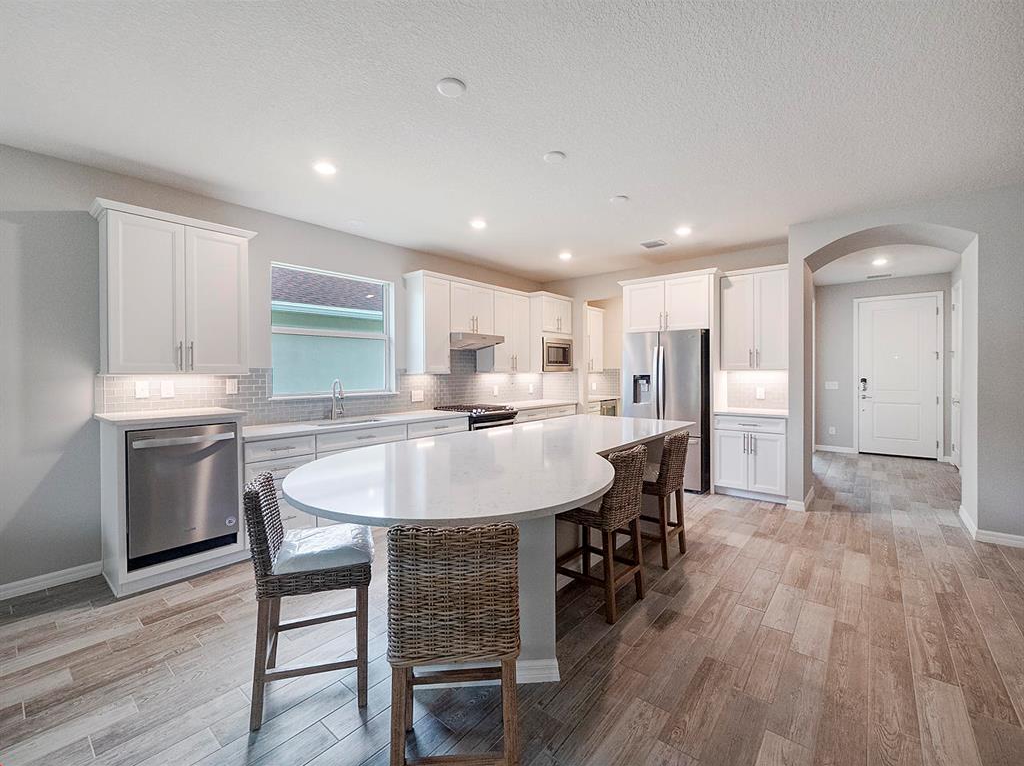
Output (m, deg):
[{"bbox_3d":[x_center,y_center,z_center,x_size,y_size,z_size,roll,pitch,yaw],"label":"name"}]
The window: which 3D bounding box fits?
[{"bbox_3d":[-1.778,-0.486,4.206,0.110,1.225,1.265,1,2,40],"label":"window"}]

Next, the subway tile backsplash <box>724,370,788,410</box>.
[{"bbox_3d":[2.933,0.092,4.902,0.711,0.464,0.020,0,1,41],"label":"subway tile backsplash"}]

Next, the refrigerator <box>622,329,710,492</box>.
[{"bbox_3d":[1.945,0.328,5.081,0.905,1.790,0.760,1,2,40],"label":"refrigerator"}]

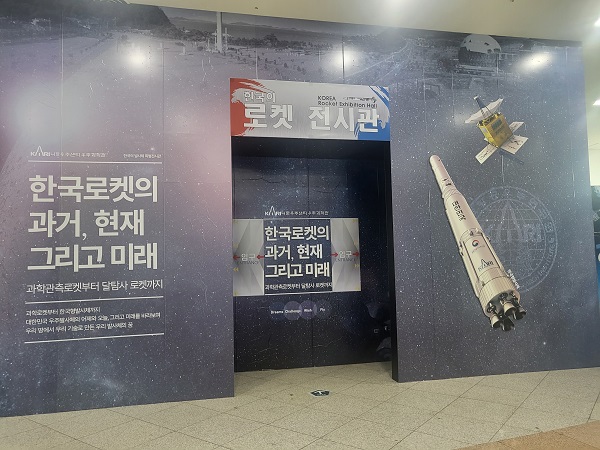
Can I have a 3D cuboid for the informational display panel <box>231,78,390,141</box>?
[{"bbox_3d":[0.165,-1.410,5.554,2.009,0.706,0.050,-1,-4,-12],"label":"informational display panel"}]

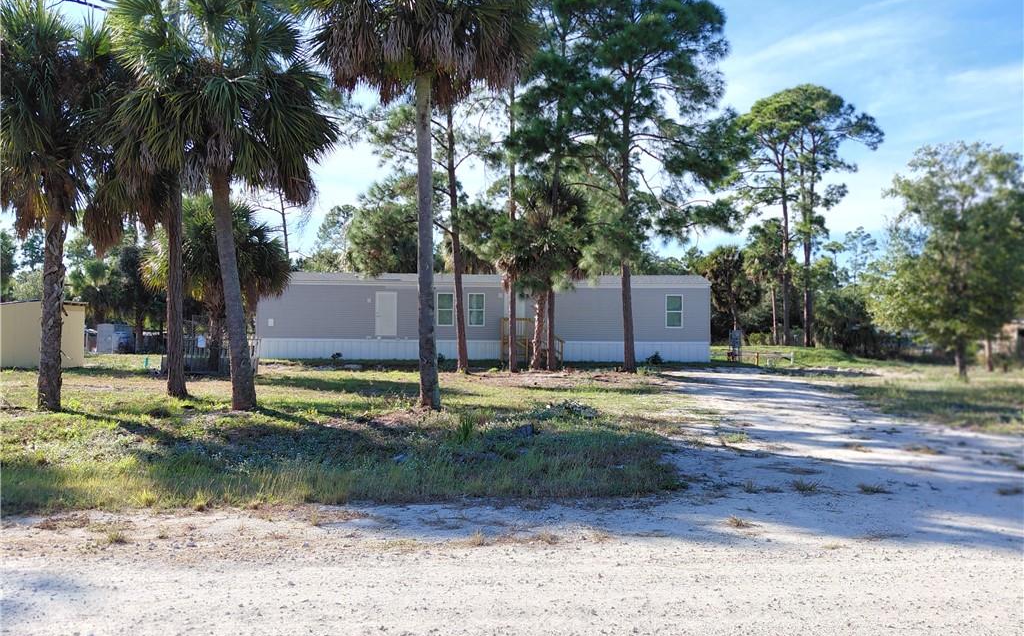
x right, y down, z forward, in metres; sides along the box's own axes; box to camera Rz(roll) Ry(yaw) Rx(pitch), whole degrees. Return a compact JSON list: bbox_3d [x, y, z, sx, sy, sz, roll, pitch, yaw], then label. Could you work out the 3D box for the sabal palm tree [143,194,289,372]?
[{"bbox_3d":[-10.144,-1.180,25.300,4.900,6.100,4.800,0,0,0],"label":"sabal palm tree"}]

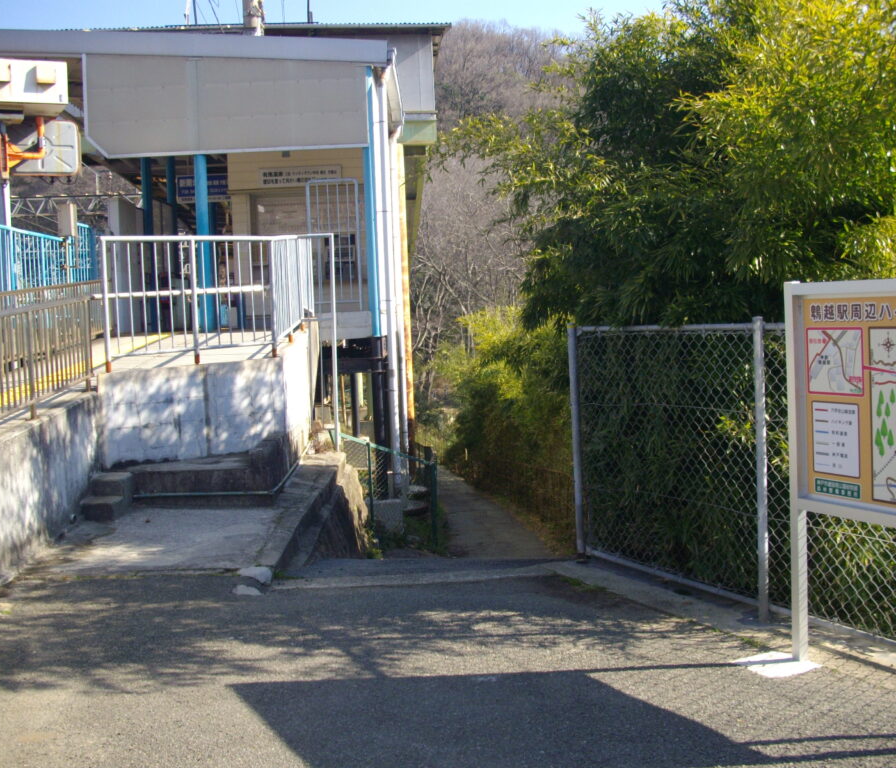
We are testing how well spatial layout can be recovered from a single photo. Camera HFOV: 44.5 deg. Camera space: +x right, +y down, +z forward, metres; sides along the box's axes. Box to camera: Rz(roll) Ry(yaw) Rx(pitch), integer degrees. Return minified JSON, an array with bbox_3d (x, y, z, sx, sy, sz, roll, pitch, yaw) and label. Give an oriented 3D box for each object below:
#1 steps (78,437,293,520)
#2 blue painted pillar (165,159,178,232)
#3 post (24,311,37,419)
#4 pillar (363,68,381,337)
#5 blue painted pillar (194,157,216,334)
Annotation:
[{"bbox_3d":[-2.320,0.846,9.975,1.620,0.460,1.550,-2,3,-3],"label":"steps"},{"bbox_3d":[-4.820,-2.504,19.428,0.165,3.000,0.165,-2,3,-3],"label":"blue painted pillar"},{"bbox_3d":[-3.171,-0.139,8.310,0.050,0.820,0.050,-2,3,-3],"label":"post"},{"bbox_3d":[-1.089,-2.613,15.607,0.170,3.870,0.170,-2,3,-3],"label":"pillar"},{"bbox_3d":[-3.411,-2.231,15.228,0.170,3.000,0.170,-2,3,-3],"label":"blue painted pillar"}]

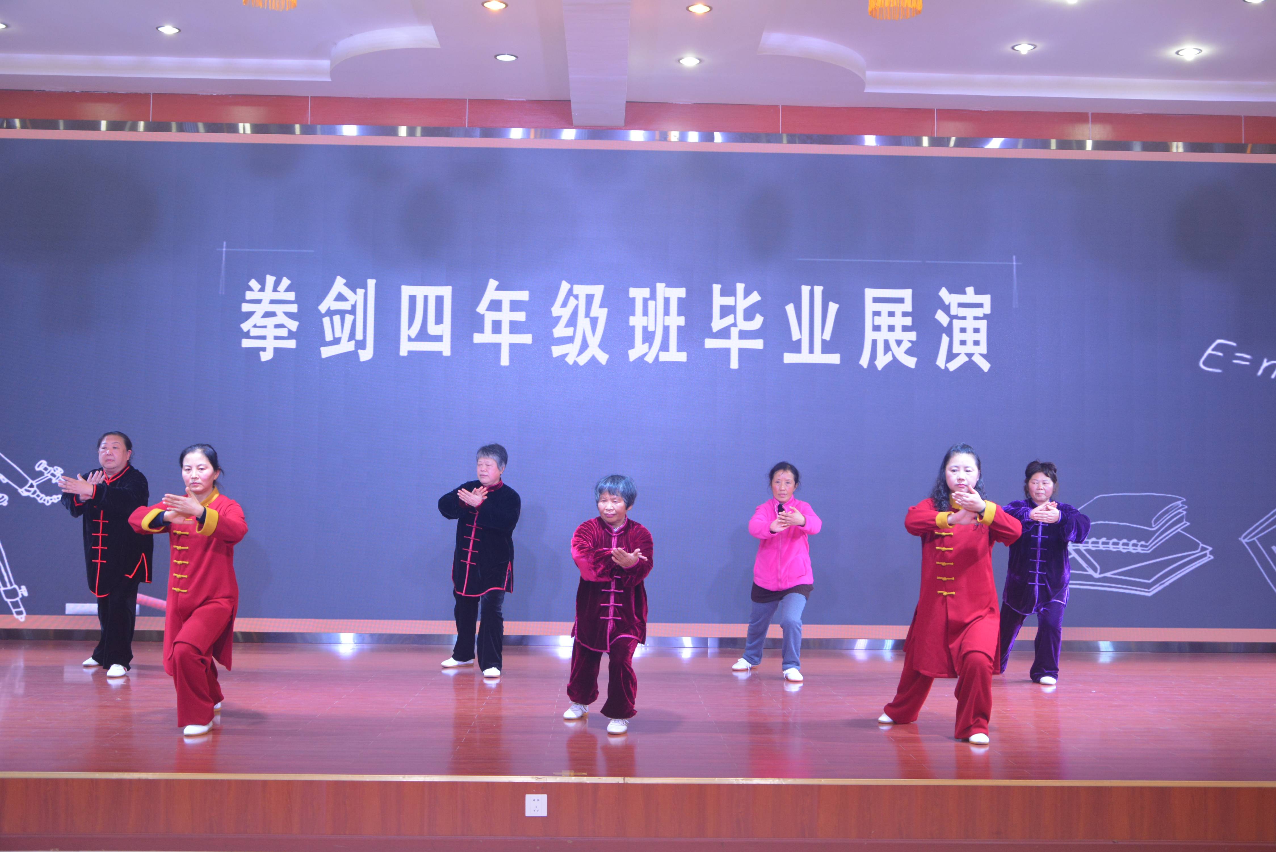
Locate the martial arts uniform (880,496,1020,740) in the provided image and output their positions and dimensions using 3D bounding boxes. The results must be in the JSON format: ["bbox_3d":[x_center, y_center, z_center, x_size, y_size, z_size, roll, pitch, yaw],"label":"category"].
[{"bbox_3d":[1.531,0.939,7.365,0.774,1.151,0.669,-1,-4,22],"label":"martial arts uniform"}]

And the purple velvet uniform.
[{"bbox_3d":[2.641,1.076,9.782,0.673,1.187,0.597,0,-3,16],"label":"purple velvet uniform"}]

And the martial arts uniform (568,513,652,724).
[{"bbox_3d":[-0.136,0.984,7.546,0.490,1.041,0.687,0,-3,6],"label":"martial arts uniform"}]

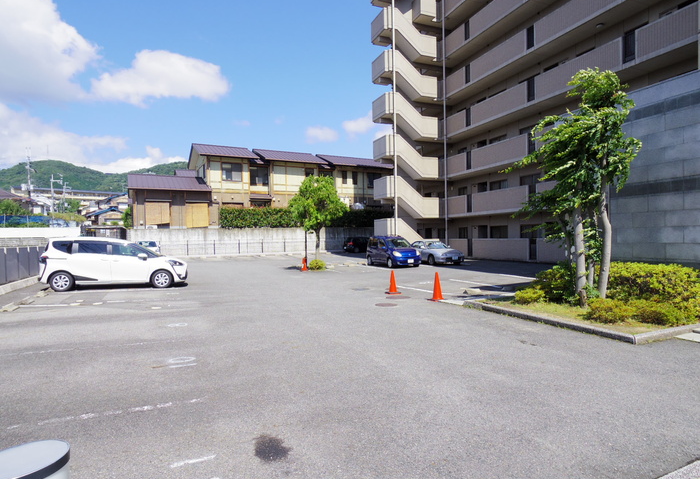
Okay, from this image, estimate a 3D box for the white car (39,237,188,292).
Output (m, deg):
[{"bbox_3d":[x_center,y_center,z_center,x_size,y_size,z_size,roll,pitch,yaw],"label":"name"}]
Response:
[{"bbox_3d":[-7.740,0.770,12.980,4.235,1.675,1.695,0,0,-25],"label":"white car"}]

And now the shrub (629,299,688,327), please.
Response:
[{"bbox_3d":[5.600,1.285,6.980,0.780,0.400,0.920,-1,0,-24],"label":"shrub"}]

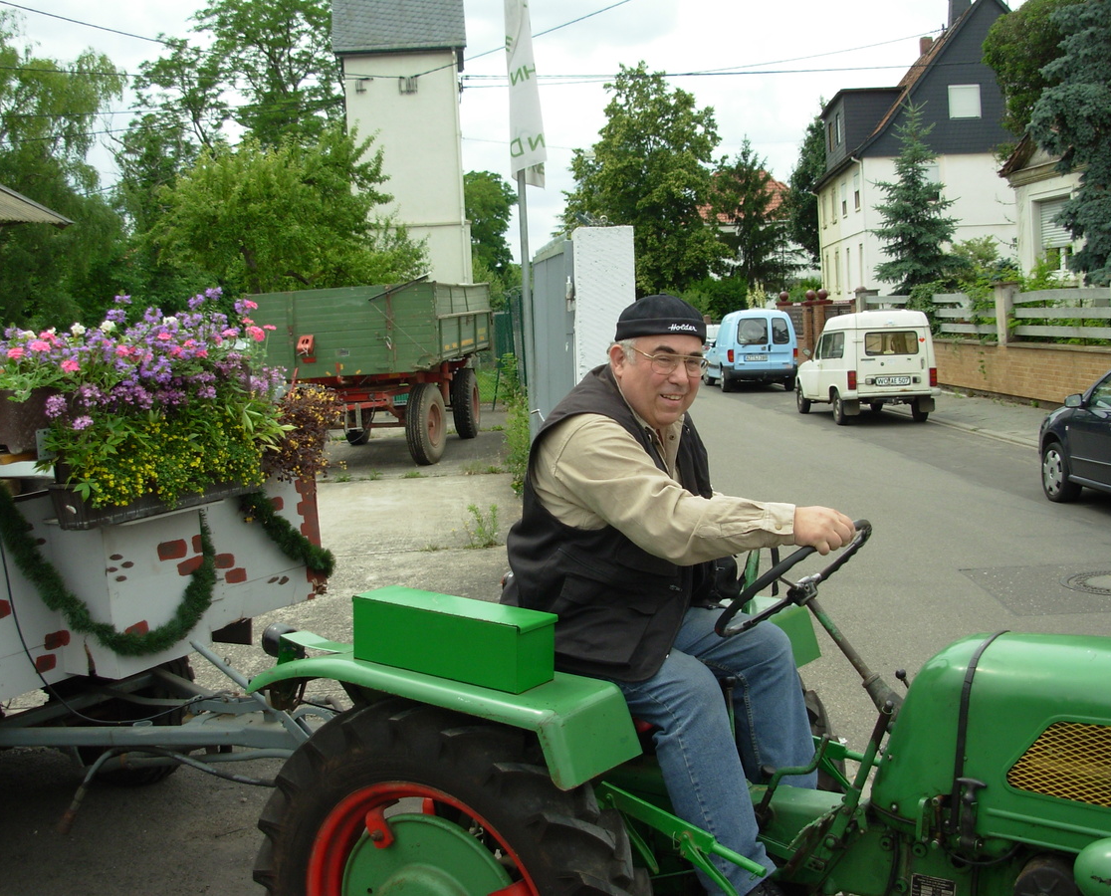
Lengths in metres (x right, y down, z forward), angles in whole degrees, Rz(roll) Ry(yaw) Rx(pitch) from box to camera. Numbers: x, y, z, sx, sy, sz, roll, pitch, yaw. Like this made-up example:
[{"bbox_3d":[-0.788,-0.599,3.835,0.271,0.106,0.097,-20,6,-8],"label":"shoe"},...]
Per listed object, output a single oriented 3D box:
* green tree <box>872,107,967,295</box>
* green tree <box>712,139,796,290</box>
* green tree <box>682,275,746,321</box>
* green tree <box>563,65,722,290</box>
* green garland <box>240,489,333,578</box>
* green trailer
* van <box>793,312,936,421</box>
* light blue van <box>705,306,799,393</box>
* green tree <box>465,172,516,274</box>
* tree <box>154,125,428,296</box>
[{"bbox_3d":[10.058,-5.845,36.354,2.514,7.236,2.514,-2,6,0],"label":"green tree"},{"bbox_3d":[8.322,-8.365,54.433,3.443,8.859,3.443,-2,6,0],"label":"green tree"},{"bbox_3d":[6.121,-5.001,50.156,2.505,3.188,2.400,-2,6,0],"label":"green tree"},{"bbox_3d":[3.850,-9.649,53.584,6.518,11.951,6.518,-2,6,0],"label":"green tree"},{"bbox_3d":[-0.981,0.319,4.827,0.120,0.432,0.534,1,6,29],"label":"green garland"},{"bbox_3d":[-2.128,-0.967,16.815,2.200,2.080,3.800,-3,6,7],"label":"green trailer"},{"bbox_3d":[5.014,-1.398,21.532,1.490,1.720,3.750,-2,6,0],"label":"van"},{"bbox_3d":[4.474,-2.346,30.803,1.570,1.790,4.000,-2,6,-1],"label":"light blue van"},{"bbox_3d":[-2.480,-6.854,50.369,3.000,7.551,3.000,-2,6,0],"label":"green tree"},{"bbox_3d":[-4.786,-3.199,23.760,4.888,5.317,4.600,-2,6,0],"label":"tree"}]

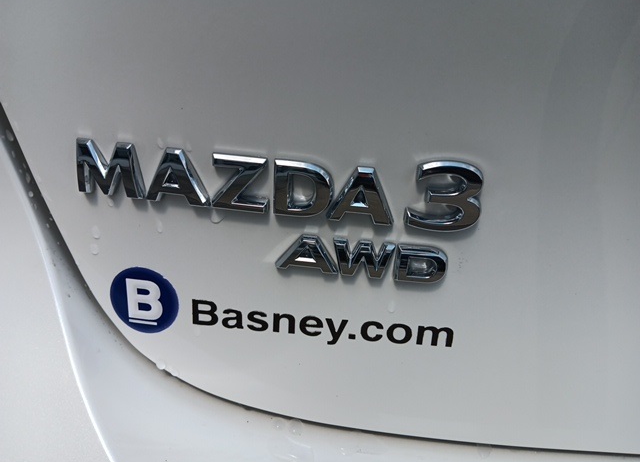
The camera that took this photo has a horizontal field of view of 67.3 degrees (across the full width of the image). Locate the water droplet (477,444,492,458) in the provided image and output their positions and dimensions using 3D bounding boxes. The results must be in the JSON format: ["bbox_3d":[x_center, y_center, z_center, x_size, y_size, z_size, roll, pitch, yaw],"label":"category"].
[{"bbox_3d":[0.077,0.103,0.226,0.007,0.006,0.003,6,19,5],"label":"water droplet"}]

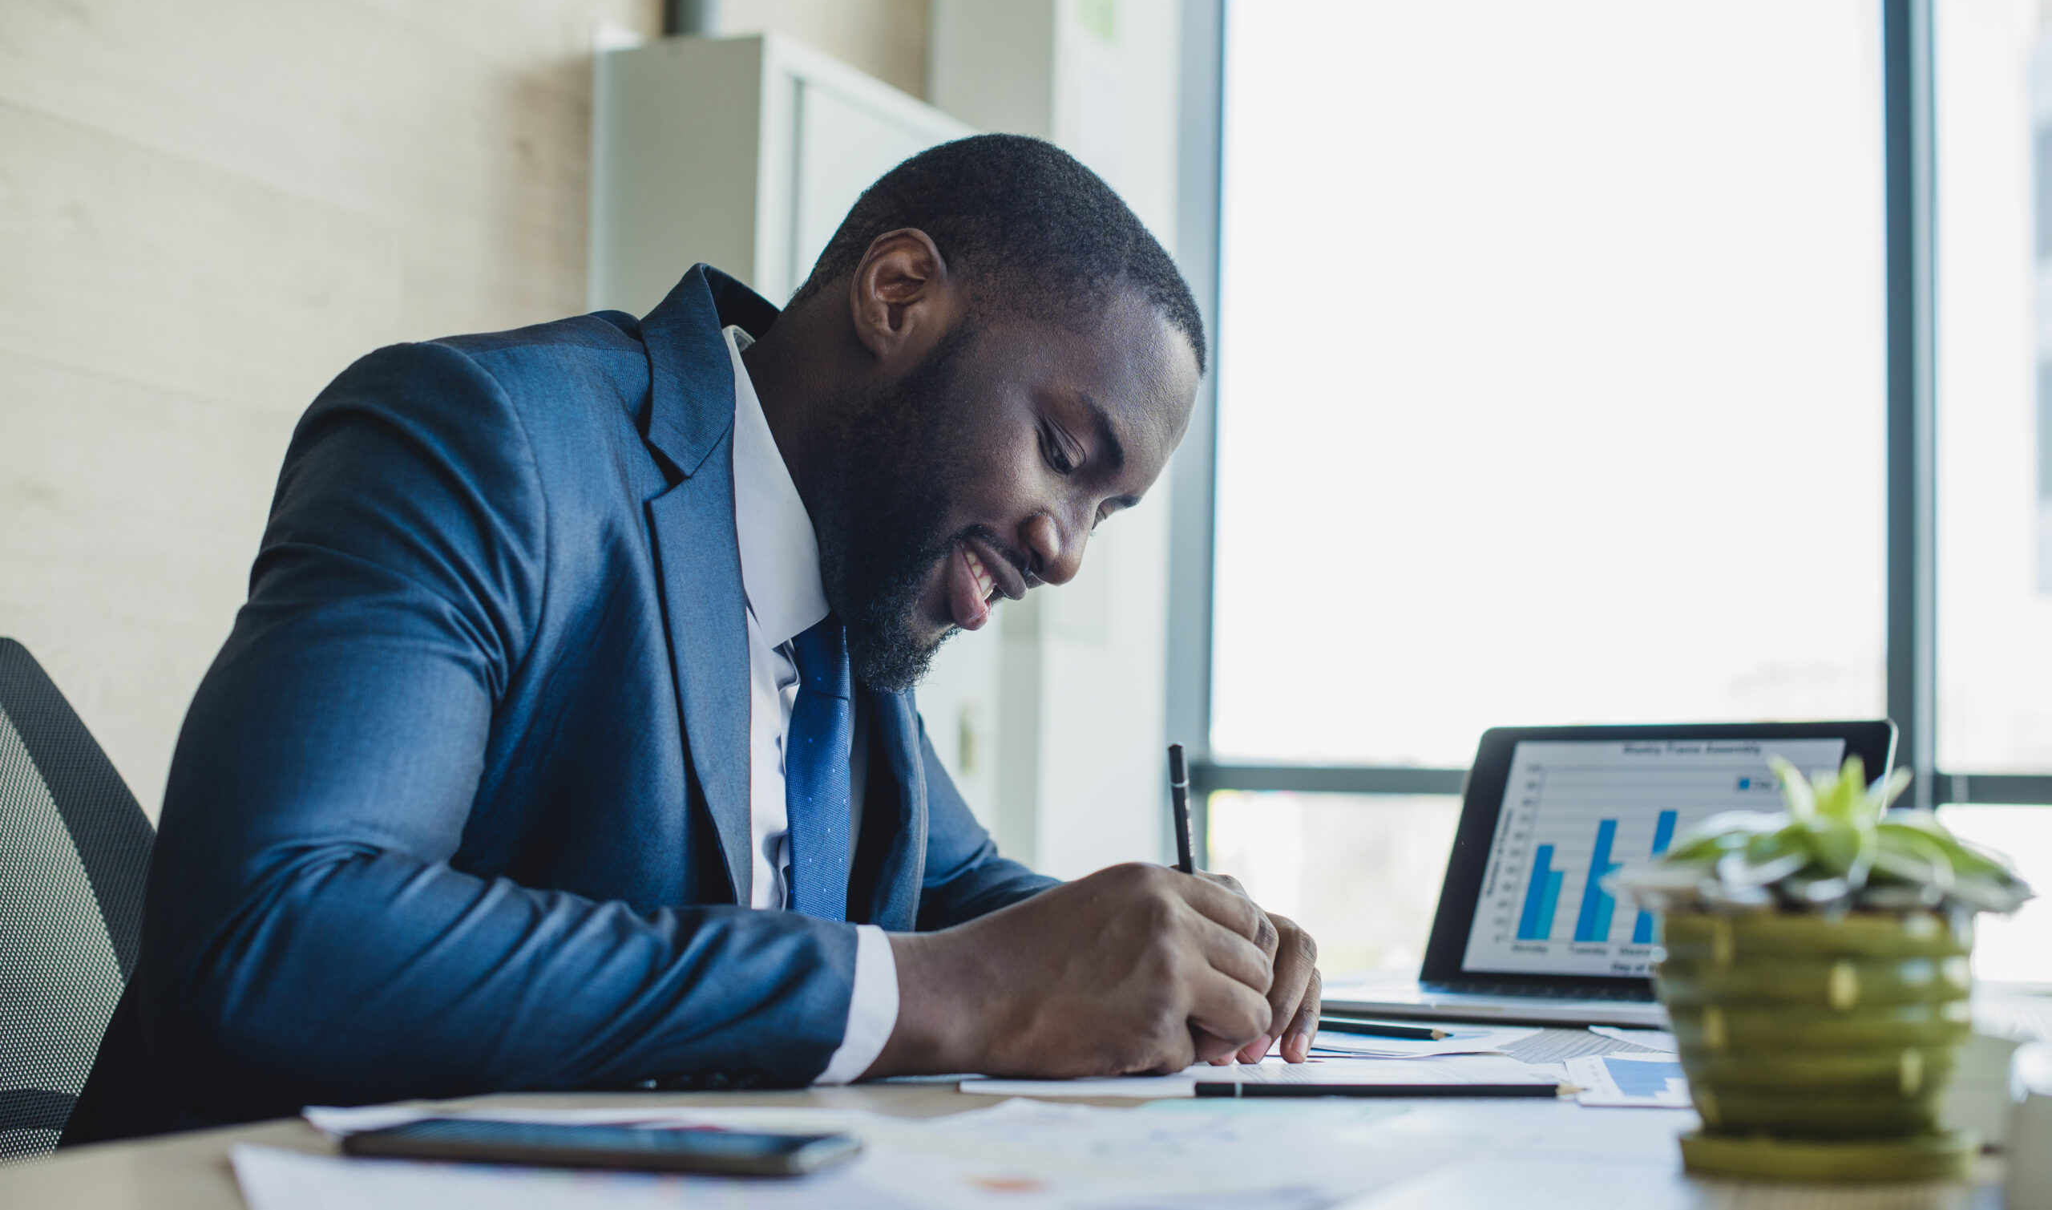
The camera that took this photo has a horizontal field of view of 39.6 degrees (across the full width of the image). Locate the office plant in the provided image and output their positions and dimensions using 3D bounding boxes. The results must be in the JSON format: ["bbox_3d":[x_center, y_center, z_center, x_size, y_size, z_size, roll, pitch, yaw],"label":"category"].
[{"bbox_3d":[0.296,0.136,1.057,0.152,0.150,0.152,0,-5,16],"label":"office plant"}]

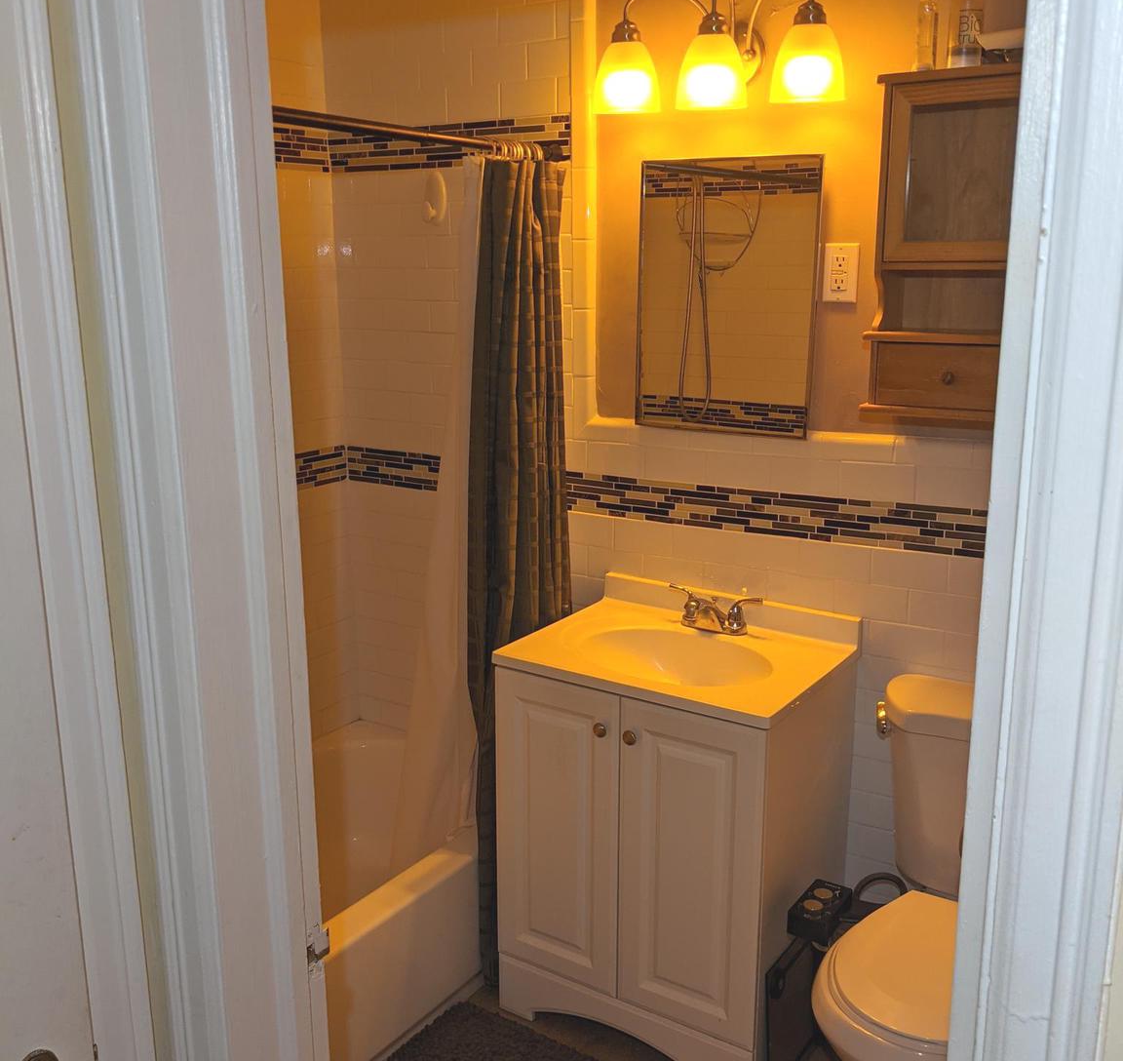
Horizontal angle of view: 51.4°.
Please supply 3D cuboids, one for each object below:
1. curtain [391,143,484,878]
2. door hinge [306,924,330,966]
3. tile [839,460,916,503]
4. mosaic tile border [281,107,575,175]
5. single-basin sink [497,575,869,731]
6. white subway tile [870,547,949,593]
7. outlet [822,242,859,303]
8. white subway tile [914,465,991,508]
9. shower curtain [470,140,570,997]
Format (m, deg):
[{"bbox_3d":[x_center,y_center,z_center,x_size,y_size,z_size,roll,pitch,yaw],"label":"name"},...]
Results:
[{"bbox_3d":[-0.251,0.030,2.558,0.120,1.630,0.350,8,16,32],"label":"curtain"},{"bbox_3d":[-0.257,0.436,1.221,0.011,0.036,0.034,8,15,33],"label":"door hinge"},{"bbox_3d":[0.640,-0.096,2.373,0.153,0.076,0.010,8,16,32],"label":"tile"},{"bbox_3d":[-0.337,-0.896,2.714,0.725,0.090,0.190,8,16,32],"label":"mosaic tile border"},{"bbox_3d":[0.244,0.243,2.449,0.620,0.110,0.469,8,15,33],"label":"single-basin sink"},{"bbox_3d":[0.713,0.085,2.385,0.152,0.077,0.009,8,15,33],"label":"white subway tile"},{"bbox_3d":[0.562,-0.516,2.344,0.071,0.116,0.009,8,15,33],"label":"outlet"},{"bbox_3d":[0.777,-0.083,2.303,0.152,0.077,0.009,8,15,33],"label":"white subway tile"},{"bbox_3d":[-0.081,0.104,2.673,0.115,1.830,0.360,8,15,33],"label":"shower curtain"}]

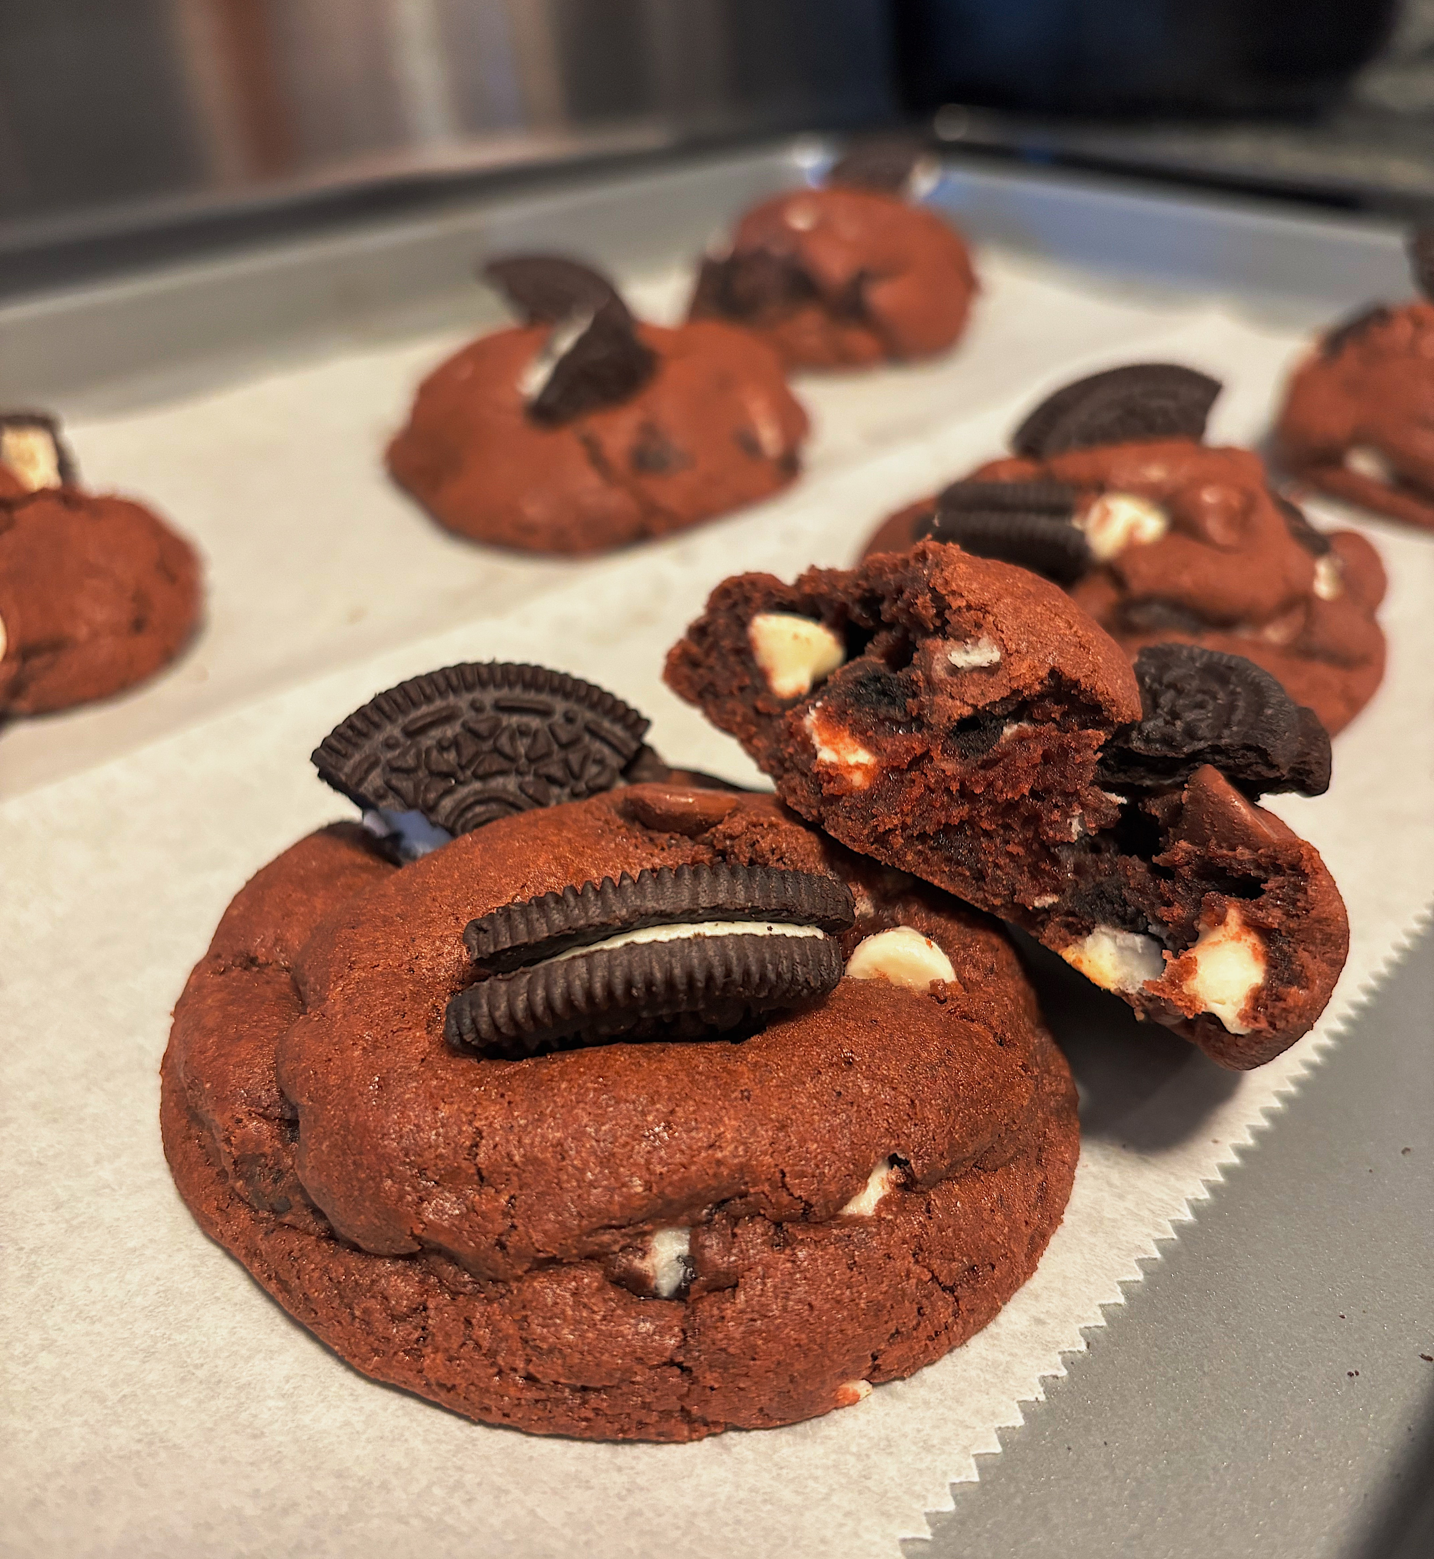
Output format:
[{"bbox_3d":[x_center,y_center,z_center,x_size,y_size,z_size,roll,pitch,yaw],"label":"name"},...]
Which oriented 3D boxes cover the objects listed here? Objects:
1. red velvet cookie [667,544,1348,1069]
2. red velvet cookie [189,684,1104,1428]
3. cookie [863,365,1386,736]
[{"bbox_3d":[0.040,-0.010,0.160,0.078,0.031,0.043,30,32,11],"label":"red velvet cookie"},{"bbox_3d":[-0.007,0.018,0.132,0.083,0.033,0.078,1,32,0],"label":"red velvet cookie"},{"bbox_3d":[0.062,-0.037,0.216,0.081,0.037,0.081,1,32,0],"label":"cookie"}]

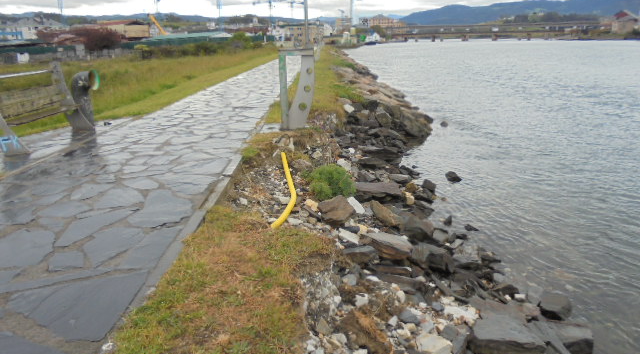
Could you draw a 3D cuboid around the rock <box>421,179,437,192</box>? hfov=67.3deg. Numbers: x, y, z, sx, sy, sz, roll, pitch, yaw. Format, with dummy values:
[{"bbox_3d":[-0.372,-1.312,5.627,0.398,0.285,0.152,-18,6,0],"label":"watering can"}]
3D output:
[{"bbox_3d":[1.926,0.151,8.534,0.270,0.170,0.210,-1,16,0],"label":"rock"}]

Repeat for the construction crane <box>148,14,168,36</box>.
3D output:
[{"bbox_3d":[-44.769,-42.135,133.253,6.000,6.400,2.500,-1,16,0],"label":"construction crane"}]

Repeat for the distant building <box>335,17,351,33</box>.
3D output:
[{"bbox_3d":[18.311,-122.518,396.070,12.500,15.900,13.000,-4,17,-11],"label":"distant building"}]

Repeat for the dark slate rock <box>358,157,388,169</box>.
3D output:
[{"bbox_3d":[0.974,-0.247,8.800,0.490,0.150,0.290,-3,17,-8],"label":"dark slate rock"}]

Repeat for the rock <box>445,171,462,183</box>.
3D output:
[{"bbox_3d":[2.897,0.011,10.433,0.330,0.200,0.250,-6,17,-18],"label":"rock"}]

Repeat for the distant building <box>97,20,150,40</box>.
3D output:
[{"bbox_3d":[-74.723,-55.234,183.165,22.400,8.100,9.500,14,22,40],"label":"distant building"}]

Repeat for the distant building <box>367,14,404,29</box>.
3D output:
[{"bbox_3d":[50.429,-117.448,370.266,27.800,14.700,16.000,-1,16,0],"label":"distant building"}]

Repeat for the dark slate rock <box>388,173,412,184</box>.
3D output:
[{"bbox_3d":[1.377,0.026,8.220,0.400,0.120,0.230,-1,16,0],"label":"dark slate rock"}]

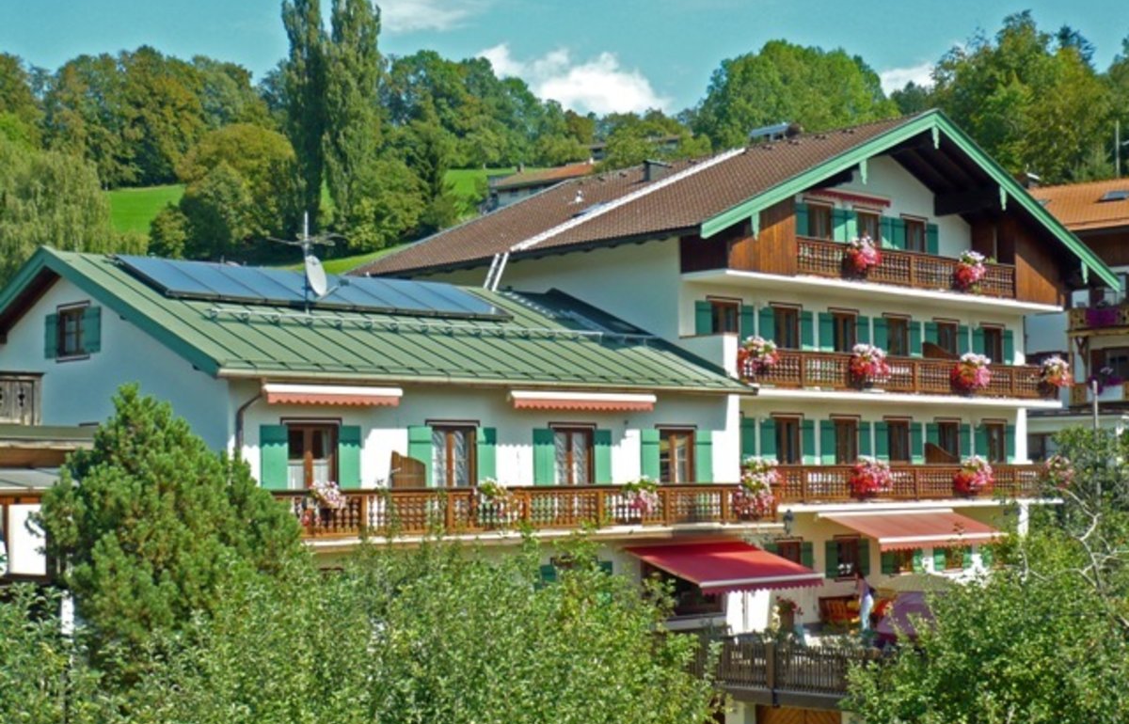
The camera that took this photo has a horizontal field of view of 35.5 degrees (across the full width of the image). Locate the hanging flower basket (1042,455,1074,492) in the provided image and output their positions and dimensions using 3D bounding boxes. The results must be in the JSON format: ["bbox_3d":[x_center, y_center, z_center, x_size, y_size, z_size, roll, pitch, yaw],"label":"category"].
[{"bbox_3d":[13.913,3.137,49.563,0.980,1.030,0.820,3,-5,-43],"label":"hanging flower basket"}]

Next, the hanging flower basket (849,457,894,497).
[{"bbox_3d":[7.615,2.857,43.660,1.100,1.030,0.880,3,-5,-43],"label":"hanging flower basket"}]

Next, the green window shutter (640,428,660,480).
[{"bbox_3d":[1.982,2.544,39.720,0.609,2.027,0.063,3,-5,-44],"label":"green window shutter"}]

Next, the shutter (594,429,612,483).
[{"bbox_3d":[0.833,2.439,37.655,0.540,2.000,0.050,3,-5,-43],"label":"shutter"}]

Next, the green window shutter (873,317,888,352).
[{"bbox_3d":[8.413,-0.153,46.831,0.550,2.000,0.050,3,-4,-43],"label":"green window shutter"}]

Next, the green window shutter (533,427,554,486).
[{"bbox_3d":[-0.401,2.431,37.452,0.620,2.006,0.063,3,-5,-44],"label":"green window shutter"}]

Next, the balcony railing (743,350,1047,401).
[{"bbox_3d":[8.890,0.405,47.462,14.227,0.976,1.470,3,-5,-44],"label":"balcony railing"}]

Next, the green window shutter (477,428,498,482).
[{"bbox_3d":[-1.564,2.366,36.346,0.578,2.016,0.063,3,-5,-44],"label":"green window shutter"}]

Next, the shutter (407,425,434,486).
[{"bbox_3d":[-2.804,2.257,34.247,0.570,2.000,0.050,3,-5,-43],"label":"shutter"}]

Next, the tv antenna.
[{"bbox_3d":[-5.269,-2.050,36.200,1.550,2.050,1.200,-1,-3,17],"label":"tv antenna"}]

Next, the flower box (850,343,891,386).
[{"bbox_3d":[7.888,0.085,45.364,0.966,1.008,0.735,3,-5,-44],"label":"flower box"}]

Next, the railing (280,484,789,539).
[{"bbox_3d":[-0.561,3.023,36.445,14.018,0.913,1.260,3,-5,-44],"label":"railing"}]

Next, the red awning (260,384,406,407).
[{"bbox_3d":[-4.322,0.630,32.627,3.110,0.360,0.420,3,-4,-43],"label":"red awning"}]

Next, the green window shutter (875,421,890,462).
[{"bbox_3d":[8.428,2.627,46.705,0.550,2.000,0.050,3,-4,-43],"label":"green window shutter"}]

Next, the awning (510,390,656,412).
[{"bbox_3d":[0.371,0.841,37.045,4.220,0.370,0.420,3,-4,-43],"label":"awning"}]

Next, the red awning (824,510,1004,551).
[{"bbox_3d":[9.015,4.275,45.139,5.827,0.903,1.995,3,-5,-44],"label":"red awning"}]

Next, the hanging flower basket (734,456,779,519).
[{"bbox_3d":[4.295,2.804,39.316,0.891,1.366,0.743,3,-4,-43],"label":"hanging flower basket"}]

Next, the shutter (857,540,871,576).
[{"bbox_3d":[7.798,5.085,45.806,0.480,0.940,0.050,3,-5,-43],"label":"shutter"}]

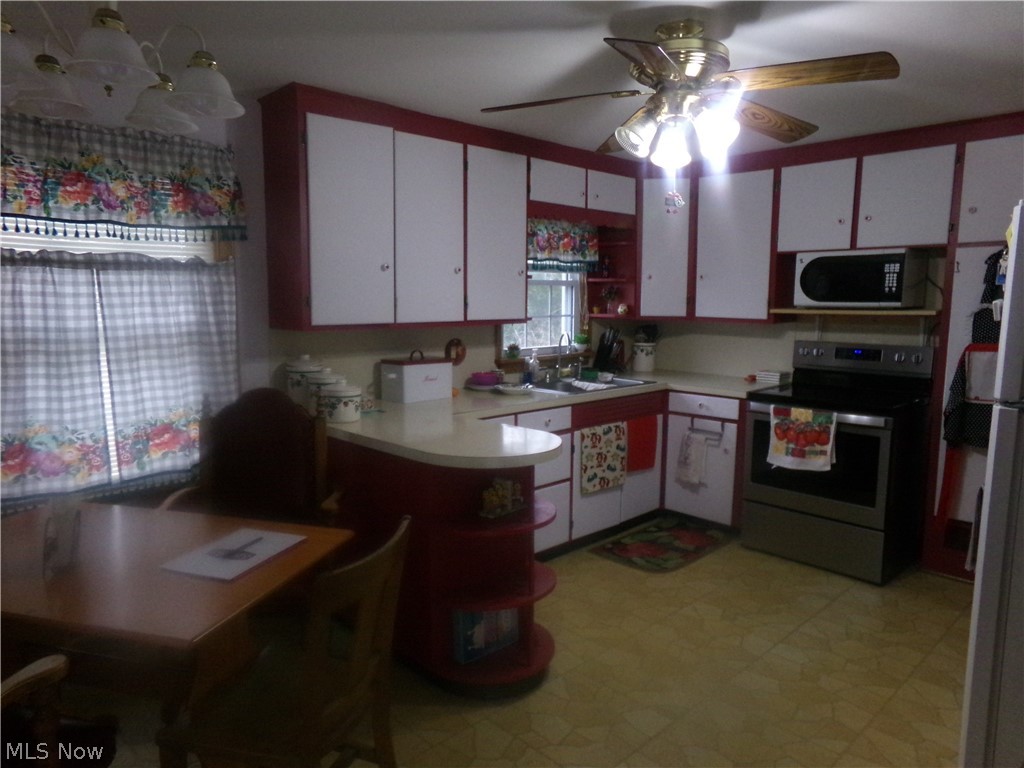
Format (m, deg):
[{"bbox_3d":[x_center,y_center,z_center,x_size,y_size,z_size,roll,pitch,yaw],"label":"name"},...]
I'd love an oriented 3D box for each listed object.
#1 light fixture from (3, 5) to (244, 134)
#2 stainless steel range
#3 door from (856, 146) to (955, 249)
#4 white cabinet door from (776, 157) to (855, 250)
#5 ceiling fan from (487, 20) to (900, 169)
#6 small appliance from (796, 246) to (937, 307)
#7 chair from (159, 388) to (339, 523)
[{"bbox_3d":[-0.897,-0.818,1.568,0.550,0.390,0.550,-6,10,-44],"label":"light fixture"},{"bbox_3d":[1.838,0.378,4.033,0.680,1.180,0.762,-7,10,-44],"label":"stainless steel range"},{"bbox_3d":[2.066,-0.970,3.730,0.020,0.490,0.441,-7,10,-44],"label":"door"},{"bbox_3d":[1.740,-1.009,4.057,0.020,0.486,0.418,-7,10,-44],"label":"white cabinet door"},{"bbox_3d":[0.549,-0.915,2.259,1.275,0.478,1.224,-6,10,-44],"label":"ceiling fan"},{"bbox_3d":[1.954,-0.577,3.987,0.367,0.308,0.568,-6,10,-44],"label":"small appliance"},{"bbox_3d":[-0.978,0.590,2.646,0.600,1.080,0.600,0,7,-6],"label":"chair"}]

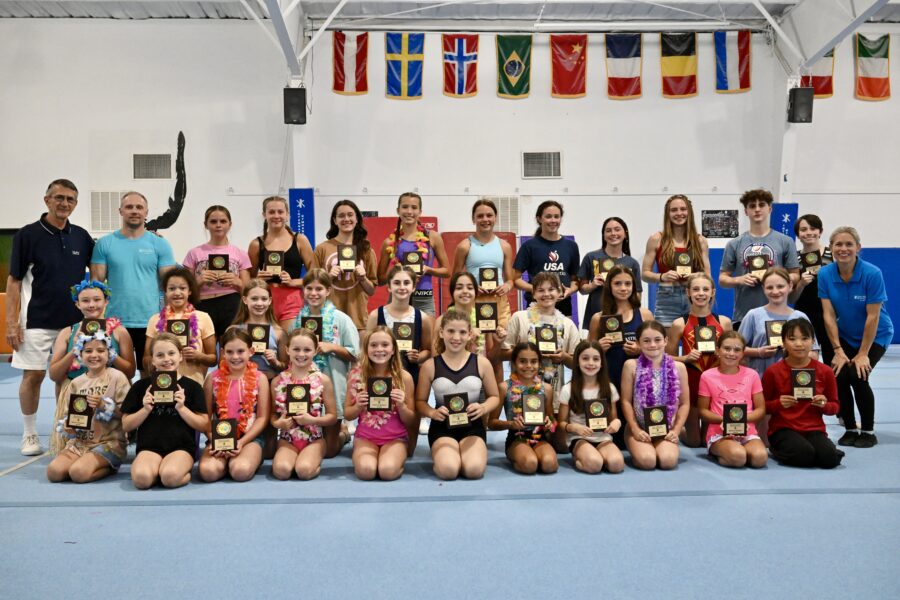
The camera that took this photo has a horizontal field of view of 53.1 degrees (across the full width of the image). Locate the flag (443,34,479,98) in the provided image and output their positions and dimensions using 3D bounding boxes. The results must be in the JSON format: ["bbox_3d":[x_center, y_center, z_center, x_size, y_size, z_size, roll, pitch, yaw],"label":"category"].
[{"bbox_3d":[0.161,-3.581,13.800,0.560,0.980,0.050,0,1,-2],"label":"flag"}]

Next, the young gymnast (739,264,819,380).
[{"bbox_3d":[2.145,0.356,5.892,0.490,1.140,0.550,0,1,11],"label":"young gymnast"}]

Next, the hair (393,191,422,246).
[{"bbox_3d":[-0.291,-0.554,6.190,0.204,0.373,0.220,0,1,-1],"label":"hair"}]

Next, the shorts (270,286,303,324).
[{"bbox_3d":[-1.201,0.025,6.450,0.330,0.290,0.240,0,1,-7],"label":"shorts"}]

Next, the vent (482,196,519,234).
[{"bbox_3d":[0.793,-1.322,14.000,0.570,0.610,0.040,0,1,-2],"label":"vent"}]

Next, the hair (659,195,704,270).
[{"bbox_3d":[1.582,-0.455,6.150,0.280,0.530,0.240,0,1,7],"label":"hair"}]

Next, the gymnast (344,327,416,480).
[{"bbox_3d":[-0.386,0.545,4.974,0.400,0.810,0.520,0,1,-3],"label":"gymnast"}]

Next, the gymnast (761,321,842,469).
[{"bbox_3d":[2.080,0.525,5.300,0.450,0.830,0.560,0,1,12],"label":"gymnast"}]

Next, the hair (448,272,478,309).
[{"bbox_3d":[0.084,-0.046,5.580,0.200,0.280,0.200,0,1,0],"label":"hair"}]

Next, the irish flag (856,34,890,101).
[{"bbox_3d":[7.271,-3.992,15.450,0.600,1.120,0.090,0,1,-3],"label":"irish flag"}]

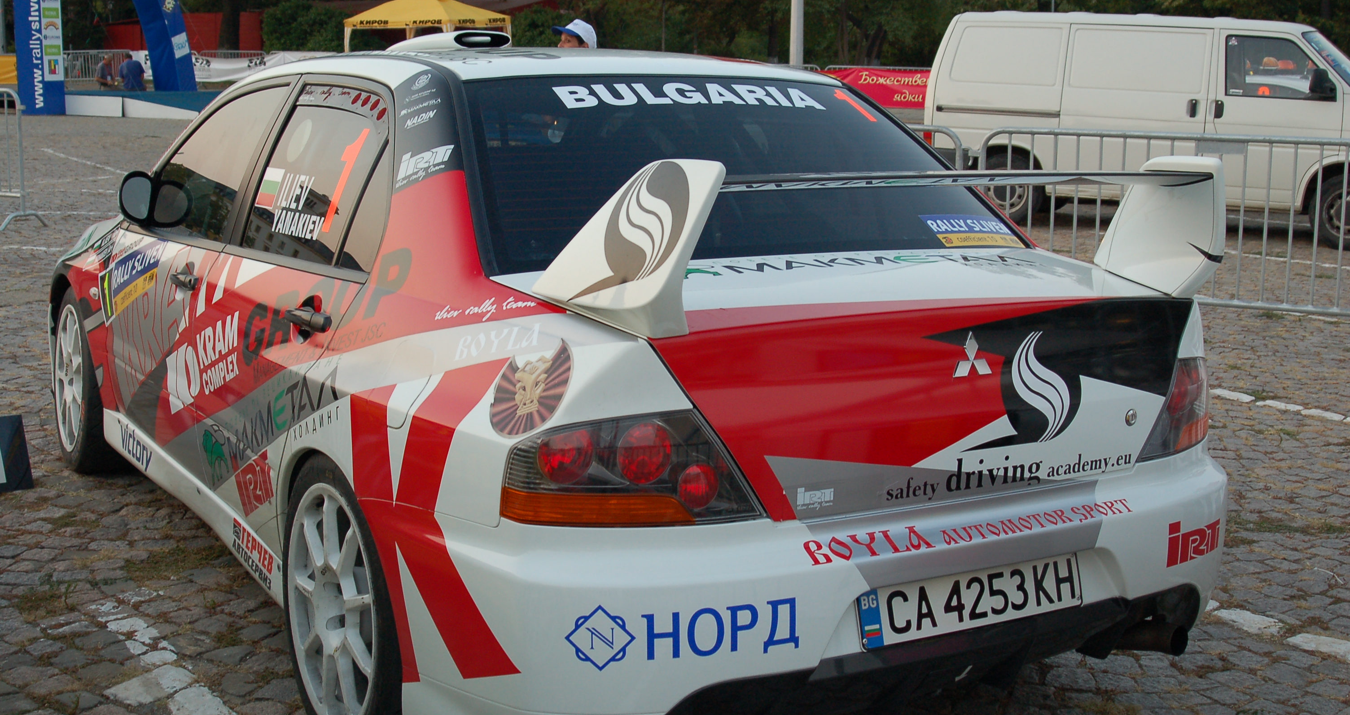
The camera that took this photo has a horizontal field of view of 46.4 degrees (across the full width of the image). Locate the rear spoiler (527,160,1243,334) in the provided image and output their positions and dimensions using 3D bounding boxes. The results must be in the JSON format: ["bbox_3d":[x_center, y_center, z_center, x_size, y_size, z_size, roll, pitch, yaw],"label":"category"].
[{"bbox_3d":[0.436,-0.222,2.846,1.330,0.285,0.430,-4,11,-31],"label":"rear spoiler"}]

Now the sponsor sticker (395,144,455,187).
[{"bbox_3d":[-0.497,-0.382,3.123,0.163,0.065,0.012,-8,-28,40],"label":"sponsor sticker"}]

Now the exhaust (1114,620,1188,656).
[{"bbox_3d":[0.946,0.558,3.155,0.068,0.068,0.185,-4,2,-31],"label":"exhaust"}]

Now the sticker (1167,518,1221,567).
[{"bbox_3d":[1.026,0.353,3.097,0.215,0.091,0.014,-8,14,-44],"label":"sticker"}]

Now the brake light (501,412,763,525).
[{"bbox_3d":[-0.068,0.165,2.524,0.417,0.190,0.141,-2,10,-18],"label":"brake light"}]

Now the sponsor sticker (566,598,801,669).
[{"bbox_3d":[0.021,0.435,2.502,0.392,0.109,0.030,-1,11,-16],"label":"sponsor sticker"}]

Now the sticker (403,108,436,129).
[{"bbox_3d":[-0.533,-0.499,3.287,0.090,0.032,0.008,-5,-22,33],"label":"sticker"}]

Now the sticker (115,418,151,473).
[{"bbox_3d":[-1.583,0.257,4.601,0.010,0.080,0.400,-4,11,-31],"label":"sticker"}]

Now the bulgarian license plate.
[{"bbox_3d":[0.529,0.420,2.772,0.520,0.110,0.012,-4,-3,-31],"label":"bulgarian license plate"}]

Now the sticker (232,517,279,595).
[{"bbox_3d":[-0.969,0.450,3.607,0.010,0.088,0.335,-4,11,-31],"label":"sticker"}]

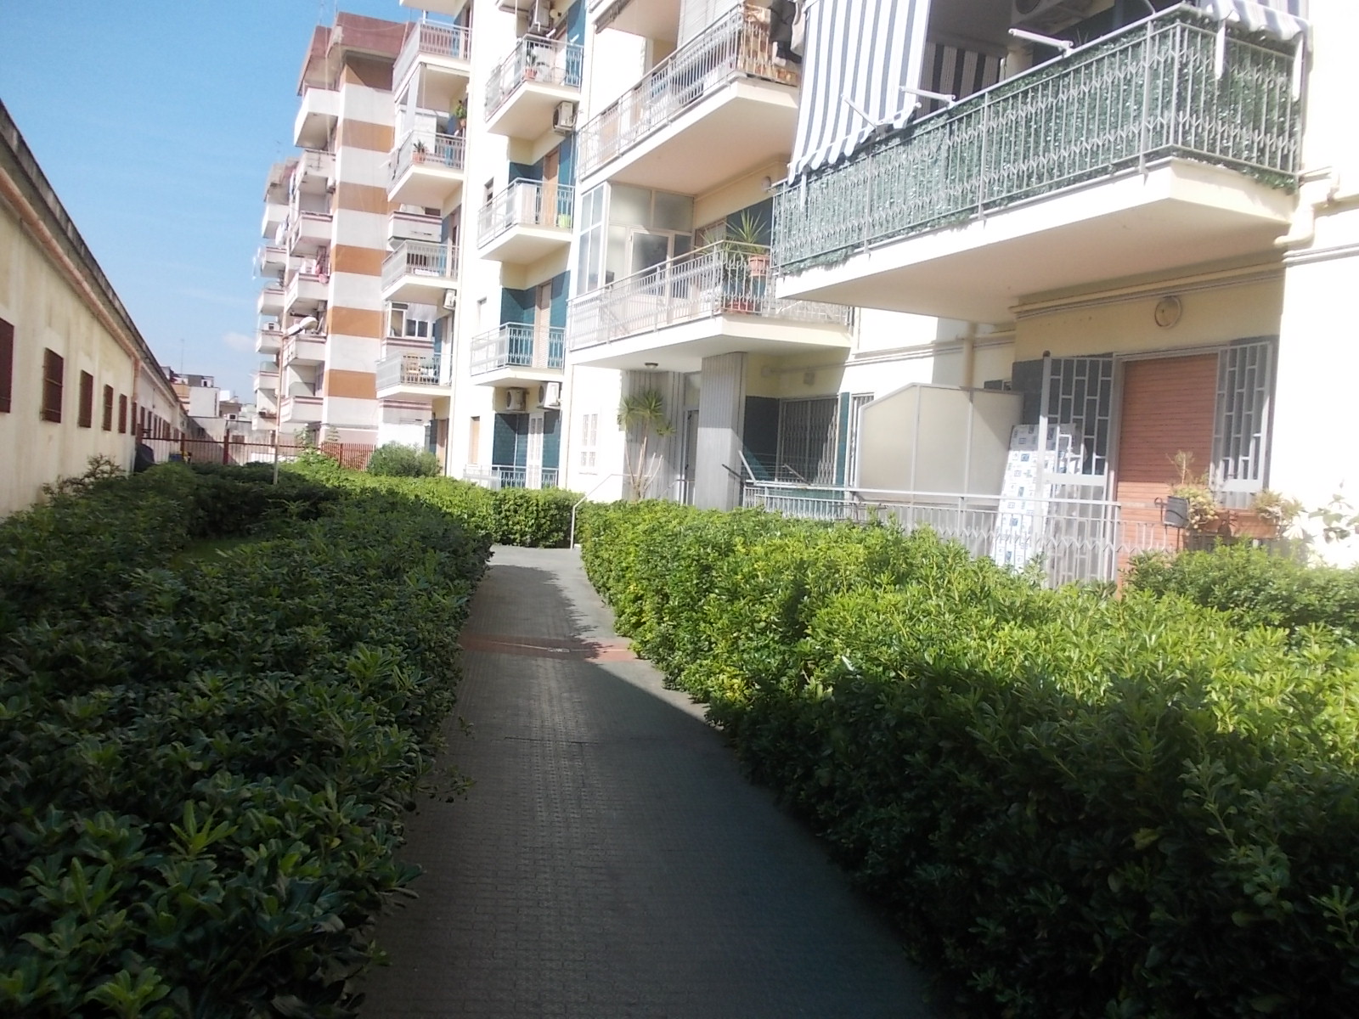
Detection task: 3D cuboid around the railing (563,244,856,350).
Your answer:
[{"bbox_3d":[0.212,-3.319,18.552,2.108,1.034,6.494,2,2,-25],"label":"railing"}]

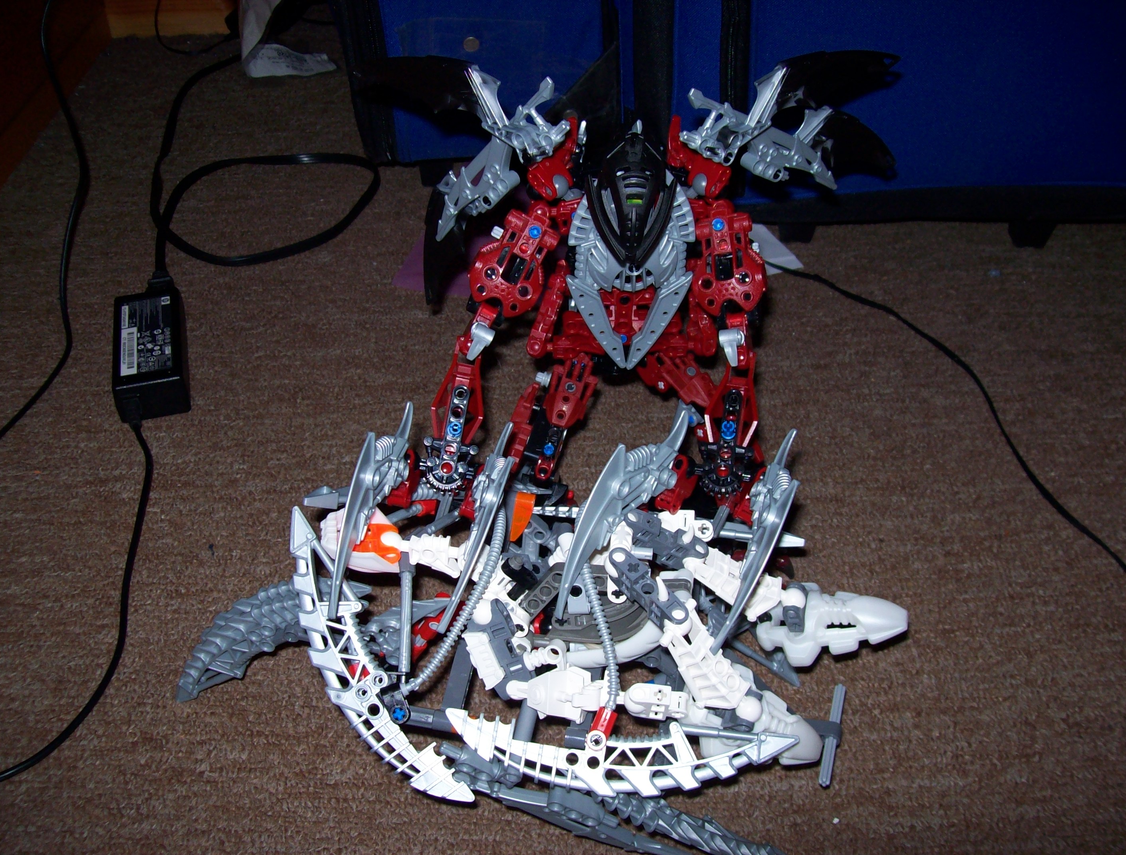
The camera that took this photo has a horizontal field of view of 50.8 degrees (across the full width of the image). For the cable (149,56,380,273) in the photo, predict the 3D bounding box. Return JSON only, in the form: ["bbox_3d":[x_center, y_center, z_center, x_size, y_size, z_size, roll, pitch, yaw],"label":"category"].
[{"bbox_3d":[-0.249,-0.236,0.970,0.185,0.020,0.335,-10,44,-10],"label":"cable"}]

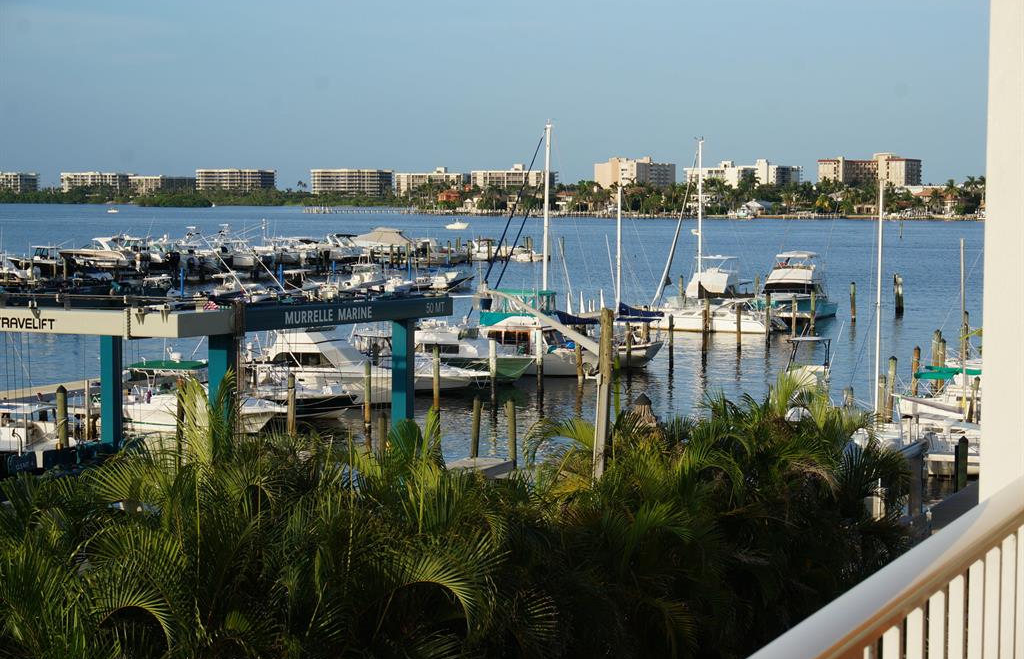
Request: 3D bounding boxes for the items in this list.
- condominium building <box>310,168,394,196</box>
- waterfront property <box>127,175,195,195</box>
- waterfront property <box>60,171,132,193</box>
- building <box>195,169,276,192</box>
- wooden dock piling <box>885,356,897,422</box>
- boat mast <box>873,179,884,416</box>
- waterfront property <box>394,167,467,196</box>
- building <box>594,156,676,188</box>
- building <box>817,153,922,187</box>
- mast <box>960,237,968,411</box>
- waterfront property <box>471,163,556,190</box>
[{"bbox_3d":[-115.217,-104.572,1310.842,61.400,21.600,18.300,3,5,33],"label":"condominium building"},{"bbox_3d":[-263.738,-107.859,1380.795,32.900,17.500,43.300,3,5,33],"label":"waterfront property"},{"bbox_3d":[-319.358,-110.803,1400.629,61.900,20.300,16.900,3,5,33],"label":"waterfront property"},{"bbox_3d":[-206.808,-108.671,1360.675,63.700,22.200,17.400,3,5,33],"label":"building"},{"bbox_3d":[16.305,2.603,78.113,0.290,2.900,0.290,3,4,12],"label":"wooden dock piling"},{"bbox_3d":[13.566,-1.057,67.115,0.120,8.970,0.120,1,4,11],"label":"boat mast"},{"bbox_3d":[-53.408,-99.098,1236.042,55.300,22.100,17.500,3,5,33],"label":"waterfront property"},{"bbox_3d":[75.849,-92.394,1116.204,34.900,27.000,40.000,3,5,33],"label":"building"},{"bbox_3d":[204.878,-87.127,1041.388,48.500,27.900,36.000,3,5,33],"label":"building"},{"bbox_3d":[16.718,-0.006,67.195,0.110,6.710,0.110,-1,5,14],"label":"mast"},{"bbox_3d":[1.486,-97.775,1206.056,56.300,24.000,19.300,3,5,33],"label":"waterfront property"}]

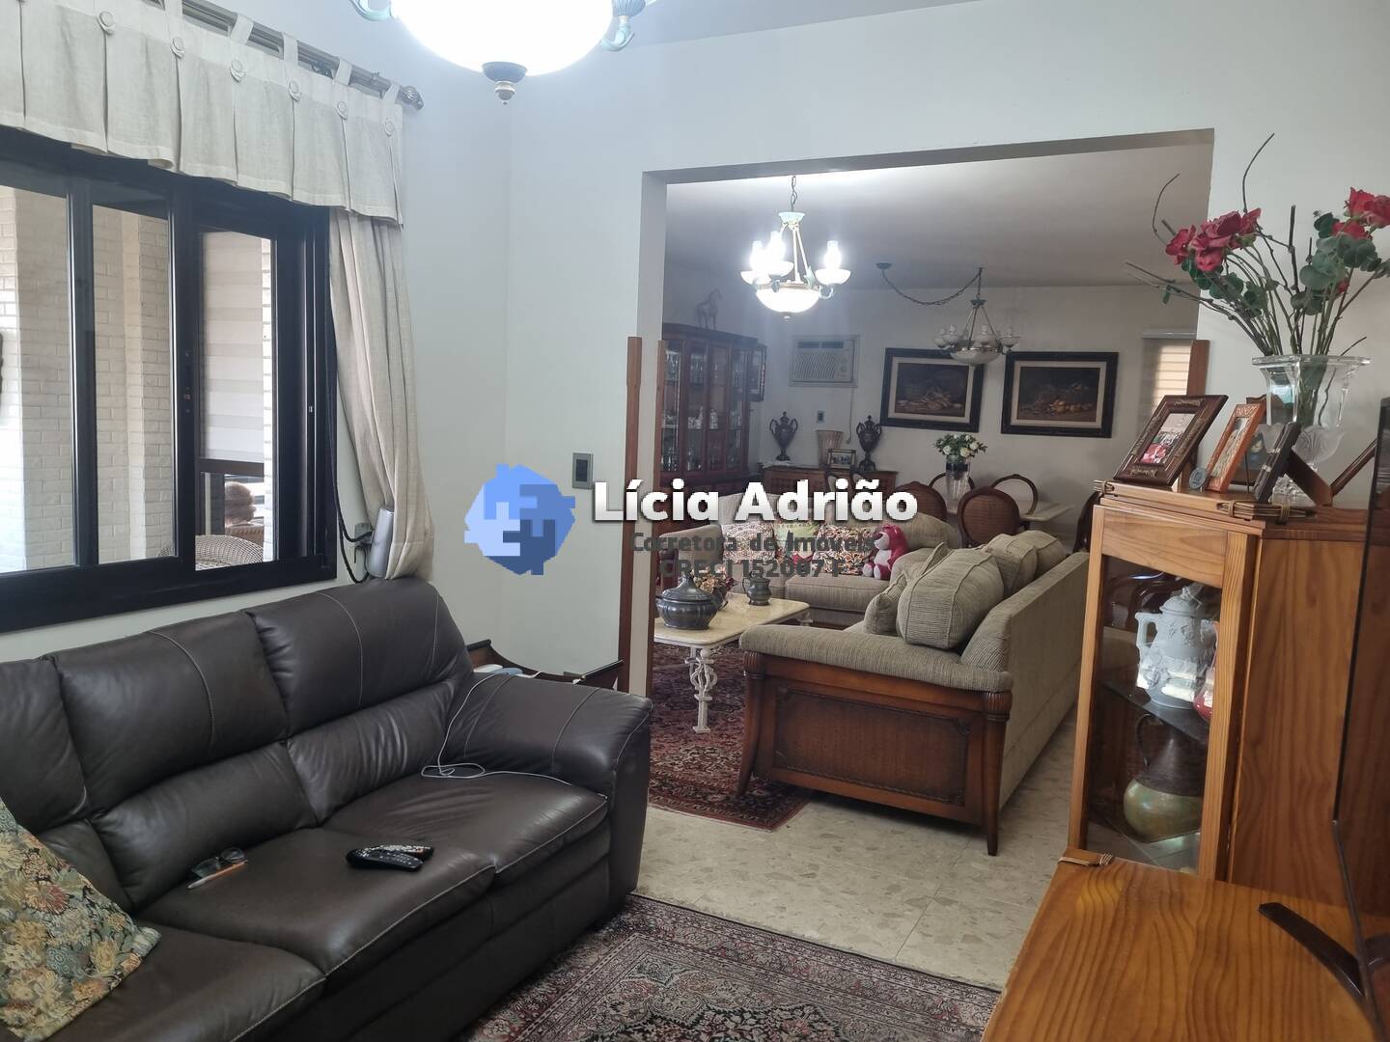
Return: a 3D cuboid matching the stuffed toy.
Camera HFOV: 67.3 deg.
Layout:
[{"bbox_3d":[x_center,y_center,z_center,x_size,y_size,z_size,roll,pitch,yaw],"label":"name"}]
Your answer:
[{"bbox_3d":[1.229,0.206,6.756,0.232,0.336,0.237,-1,7,-29],"label":"stuffed toy"}]

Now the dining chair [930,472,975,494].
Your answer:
[{"bbox_3d":[2.142,0.094,9.097,0.490,1.019,0.570,5,7,27],"label":"dining chair"}]

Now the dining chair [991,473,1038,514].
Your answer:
[{"bbox_3d":[2.671,0.096,8.945,0.490,0.975,0.560,5,7,27],"label":"dining chair"}]

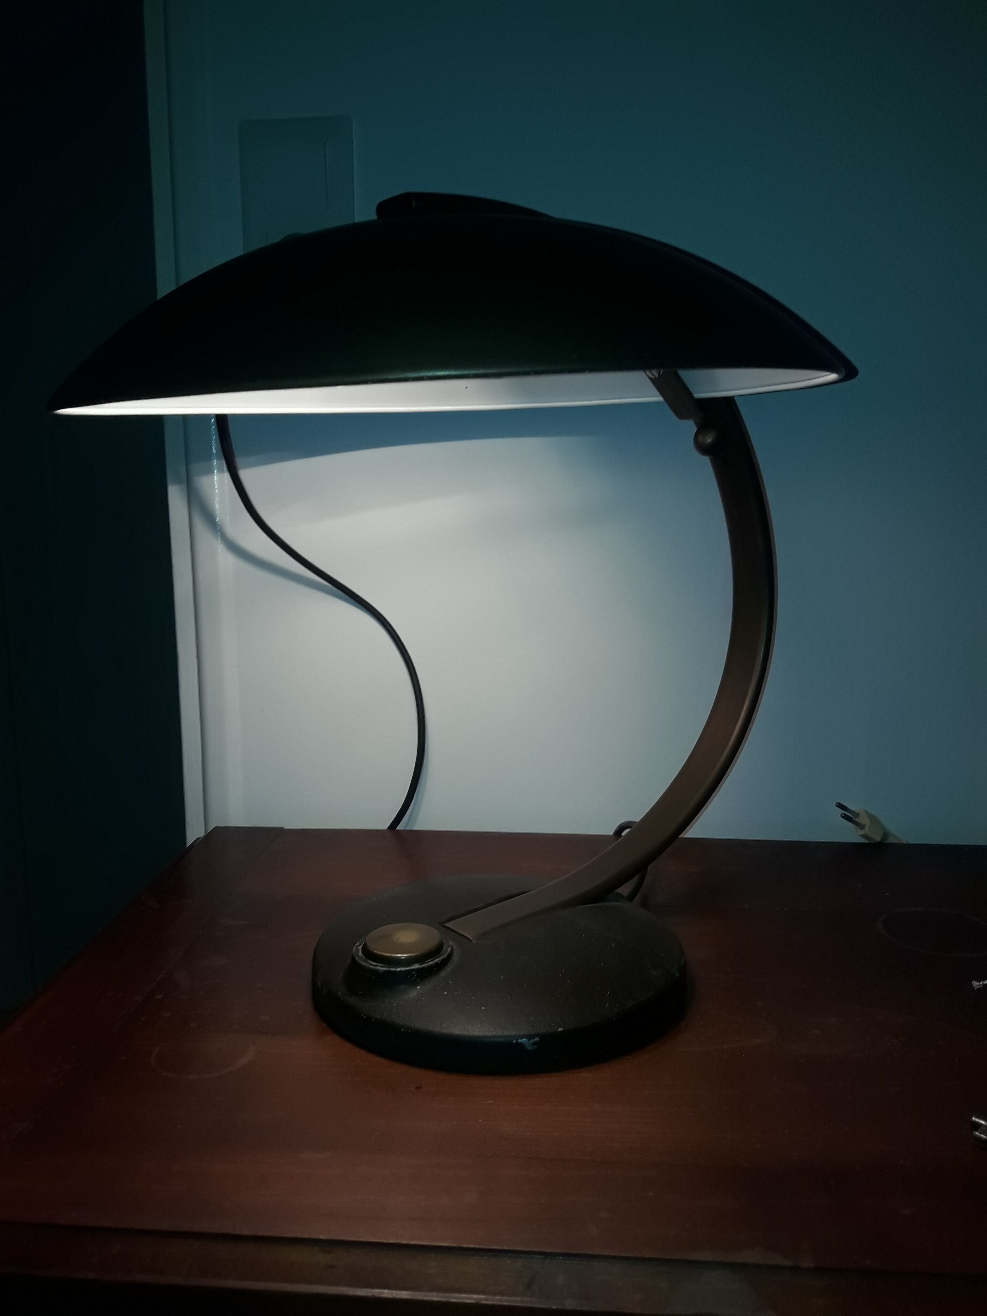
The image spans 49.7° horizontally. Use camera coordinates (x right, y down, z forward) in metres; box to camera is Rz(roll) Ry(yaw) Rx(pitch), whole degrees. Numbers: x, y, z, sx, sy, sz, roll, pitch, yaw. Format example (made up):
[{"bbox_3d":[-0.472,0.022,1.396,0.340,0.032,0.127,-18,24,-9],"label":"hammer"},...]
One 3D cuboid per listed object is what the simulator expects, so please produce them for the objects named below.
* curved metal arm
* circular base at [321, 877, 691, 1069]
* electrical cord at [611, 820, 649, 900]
[{"bbox_3d":[0.074,-0.007,0.615,0.232,0.295,0.030,-7,11,-34],"label":"curved metal arm"},{"bbox_3d":[0.003,0.158,0.592,0.207,0.038,0.207,0,9,0],"label":"circular base"},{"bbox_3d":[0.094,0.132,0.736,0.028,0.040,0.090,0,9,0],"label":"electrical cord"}]

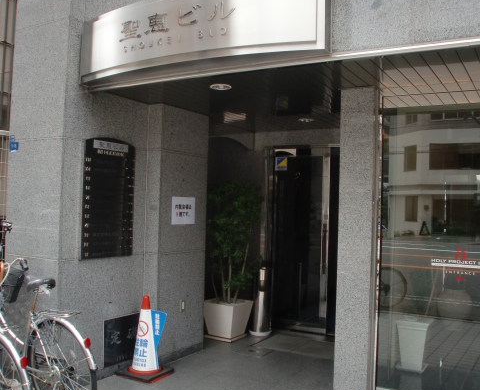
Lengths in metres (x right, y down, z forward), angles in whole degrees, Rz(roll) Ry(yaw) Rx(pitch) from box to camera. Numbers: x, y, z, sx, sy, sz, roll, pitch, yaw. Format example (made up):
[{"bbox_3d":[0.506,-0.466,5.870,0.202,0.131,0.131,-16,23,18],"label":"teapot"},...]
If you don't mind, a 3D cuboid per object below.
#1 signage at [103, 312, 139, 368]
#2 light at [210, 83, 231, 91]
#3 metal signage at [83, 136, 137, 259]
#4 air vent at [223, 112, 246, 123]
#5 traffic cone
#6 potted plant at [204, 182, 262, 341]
[{"bbox_3d":[-1.039,1.291,4.611,0.025,0.407,0.441,1,-2,31],"label":"signage"},{"bbox_3d":[-0.150,-0.859,4.112,0.175,0.050,0.175,2,-2,0],"label":"light"},{"bbox_3d":[-1.106,0.028,4.460,0.035,1.025,0.581,1,-2,31],"label":"metal signage"},{"bbox_3d":[-0.055,-0.846,5.648,0.240,0.050,0.400,2,-1,0],"label":"air vent"},{"bbox_3d":[-0.830,1.247,4.628,0.385,0.698,0.376,1,-2,31],"label":"traffic cone"},{"bbox_3d":[-0.097,0.762,6.111,0.680,1.815,0.680,1,-2,31],"label":"potted plant"}]

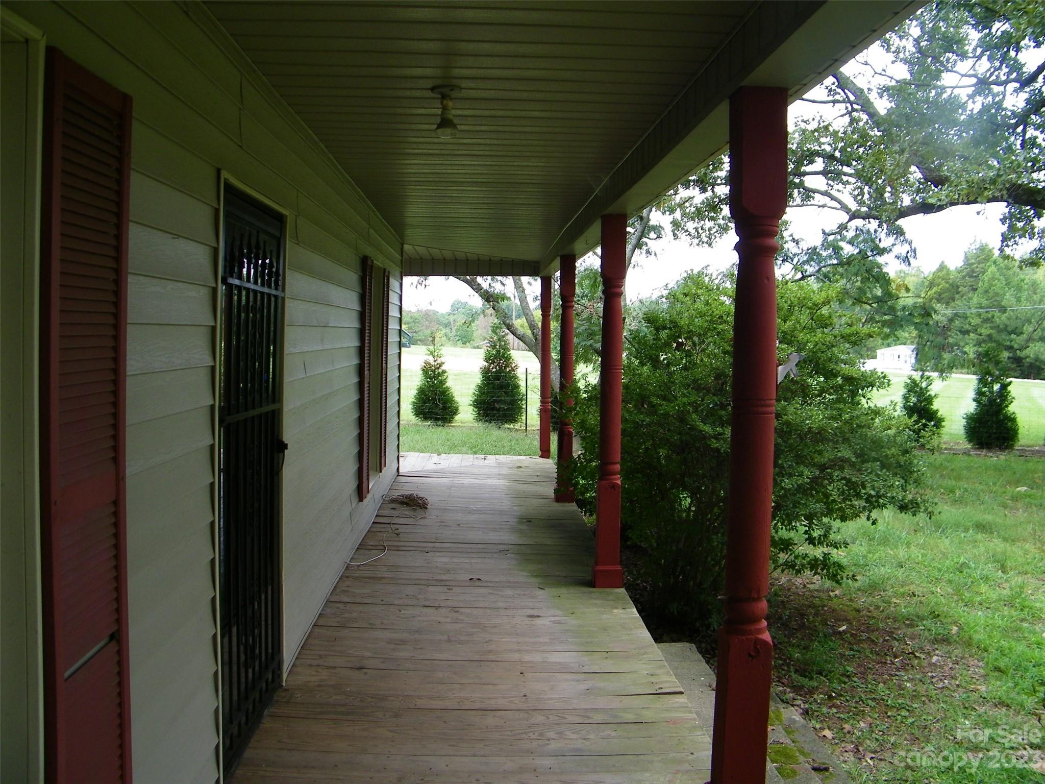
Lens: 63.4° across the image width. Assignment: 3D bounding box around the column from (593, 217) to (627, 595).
[{"bbox_3d":[0.547,0.073,5.309,0.155,2.330,0.155,1,4,-3],"label":"column"}]

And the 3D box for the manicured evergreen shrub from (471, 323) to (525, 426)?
[{"bbox_3d":[-0.542,-0.373,19.015,1.200,2.280,1.200,1,4,-3],"label":"manicured evergreen shrub"}]

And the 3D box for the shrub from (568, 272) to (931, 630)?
[{"bbox_3d":[1.639,0.384,6.631,2.400,2.580,2.400,1,4,-3],"label":"shrub"}]

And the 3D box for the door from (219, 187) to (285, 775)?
[{"bbox_3d":[-1.021,0.313,3.272,0.055,2.040,0.870,1,4,-3],"label":"door"}]

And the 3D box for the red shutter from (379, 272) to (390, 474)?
[{"bbox_3d":[-1.203,-0.194,7.357,0.035,1.720,0.340,1,4,-3],"label":"red shutter"}]

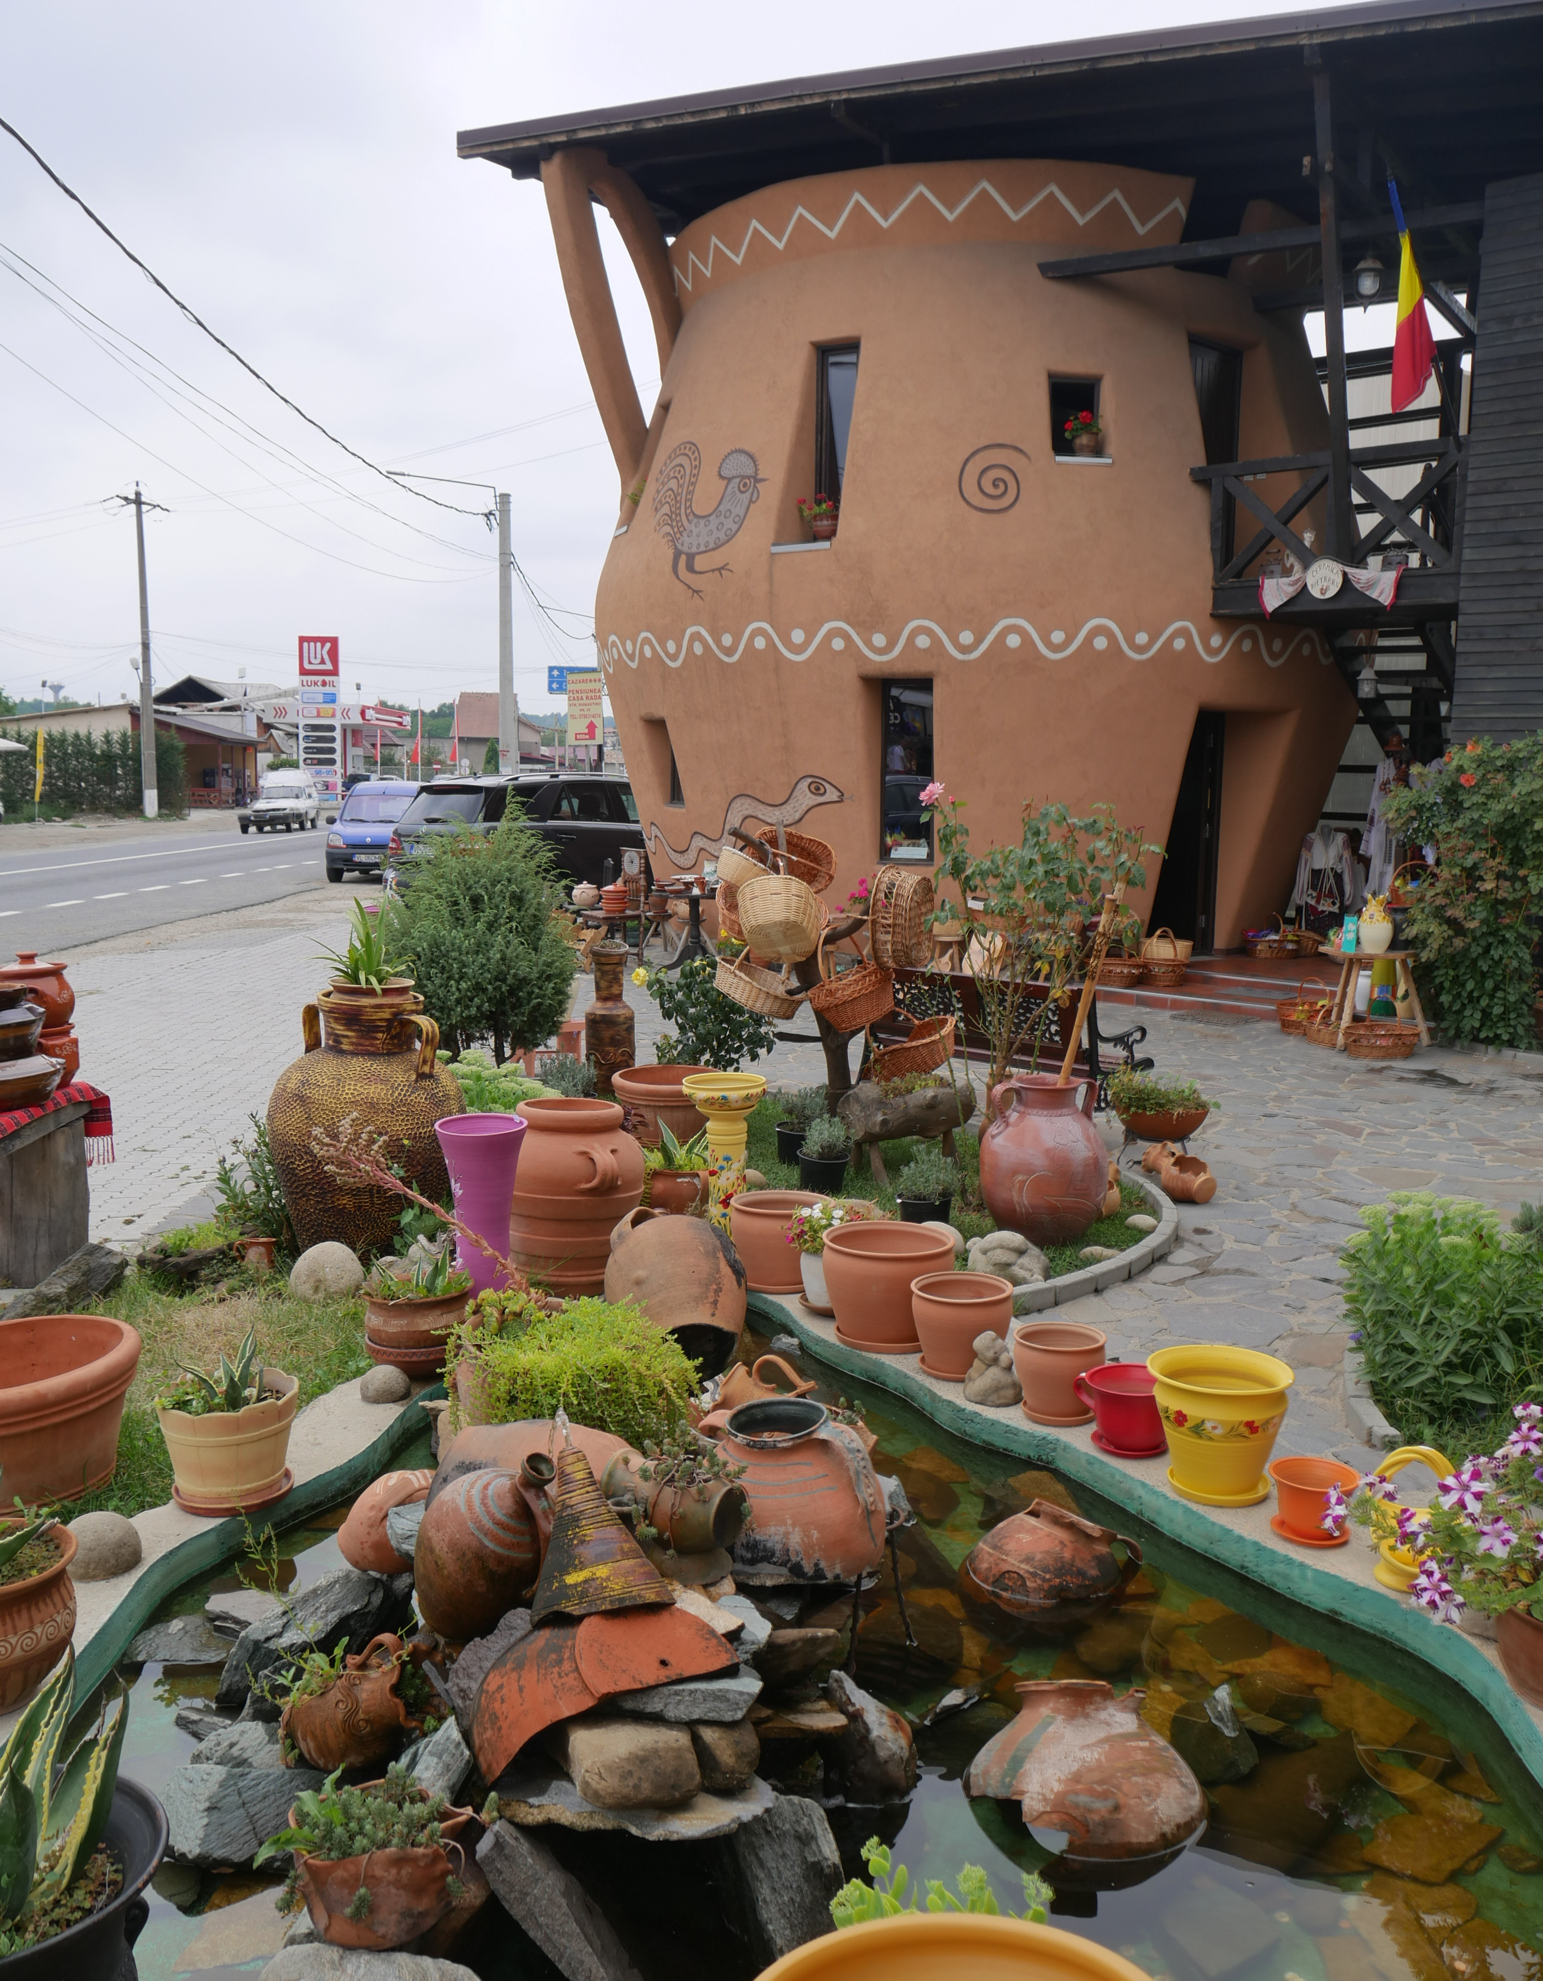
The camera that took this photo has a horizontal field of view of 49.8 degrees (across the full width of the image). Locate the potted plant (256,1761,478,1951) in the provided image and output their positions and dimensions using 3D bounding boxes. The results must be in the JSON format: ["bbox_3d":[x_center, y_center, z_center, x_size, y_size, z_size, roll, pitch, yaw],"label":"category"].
[{"bbox_3d":[-0.623,1.346,2.580,0.310,0.250,0.260,-1,7,-6],"label":"potted plant"}]

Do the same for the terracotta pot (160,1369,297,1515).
[{"bbox_3d":[-1.231,1.030,3.788,0.303,0.233,0.303,0,7,0],"label":"terracotta pot"}]

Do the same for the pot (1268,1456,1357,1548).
[{"bbox_3d":[1.202,1.129,3.685,0.192,0.135,0.192,3,7,19],"label":"pot"}]

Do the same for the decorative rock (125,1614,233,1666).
[{"bbox_3d":[-1.167,1.279,3.268,0.205,0.070,0.140,0,7,0],"label":"decorative rock"}]

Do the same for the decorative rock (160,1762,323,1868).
[{"bbox_3d":[-0.842,1.311,2.660,0.270,0.140,0.220,3,7,20],"label":"decorative rock"}]

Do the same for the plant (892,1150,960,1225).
[{"bbox_3d":[0.584,0.742,6.265,0.250,0.270,0.240,1,7,0],"label":"plant"}]

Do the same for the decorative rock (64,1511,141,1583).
[{"bbox_3d":[-1.395,1.161,3.470,0.155,0.120,0.145,-2,7,-23],"label":"decorative rock"}]

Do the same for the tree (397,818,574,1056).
[{"bbox_3d":[-1.586,-0.212,9.239,1.020,1.469,1.000,-1,7,-10],"label":"tree"}]

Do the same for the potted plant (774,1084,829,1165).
[{"bbox_3d":[0.124,0.552,6.924,0.225,0.318,0.225,0,7,0],"label":"potted plant"}]

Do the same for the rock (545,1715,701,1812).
[{"bbox_3d":[-0.236,1.250,2.690,0.235,0.140,0.170,-1,7,-6],"label":"rock"}]

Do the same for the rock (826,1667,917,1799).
[{"bbox_3d":[0.176,1.313,2.903,0.145,0.200,0.140,-8,7,1],"label":"rock"}]

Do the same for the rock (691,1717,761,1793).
[{"bbox_3d":[-0.071,1.251,2.720,0.120,0.125,0.140,-2,8,-17],"label":"rock"}]

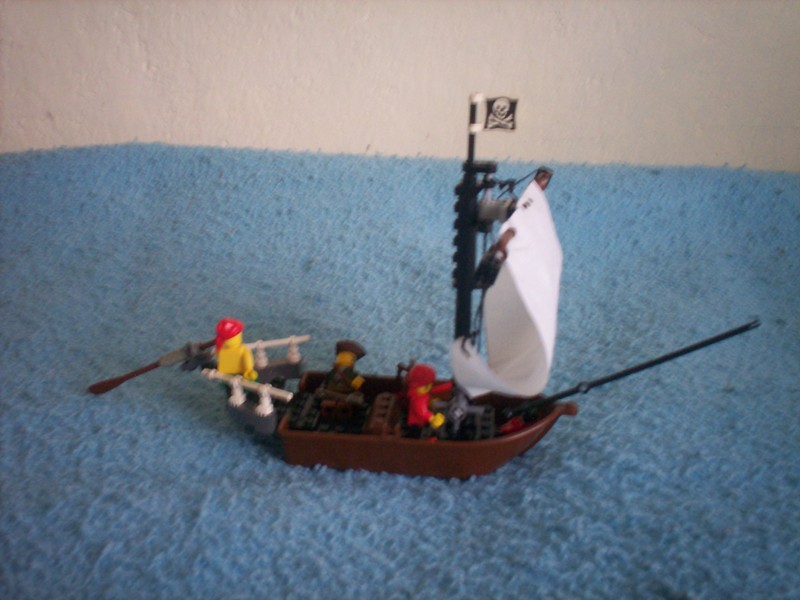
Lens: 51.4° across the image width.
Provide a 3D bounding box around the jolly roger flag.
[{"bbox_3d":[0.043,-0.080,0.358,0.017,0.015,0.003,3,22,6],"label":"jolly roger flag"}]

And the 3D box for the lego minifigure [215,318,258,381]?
[{"bbox_3d":[-0.081,0.031,0.411,0.025,0.041,0.016,17,27,36],"label":"lego minifigure"}]

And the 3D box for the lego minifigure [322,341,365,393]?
[{"bbox_3d":[-0.028,0.039,0.420,0.025,0.035,0.021,3,22,5],"label":"lego minifigure"}]

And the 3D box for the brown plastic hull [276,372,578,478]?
[{"bbox_3d":[0.016,0.061,0.416,0.144,0.030,0.064,3,22,5],"label":"brown plastic hull"}]

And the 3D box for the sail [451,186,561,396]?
[{"bbox_3d":[0.053,-0.004,0.391,0.046,0.092,0.076,7,22,16],"label":"sail"}]

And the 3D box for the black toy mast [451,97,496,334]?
[{"bbox_3d":[0.033,-0.016,0.384,0.018,0.154,0.012,3,22,5],"label":"black toy mast"}]

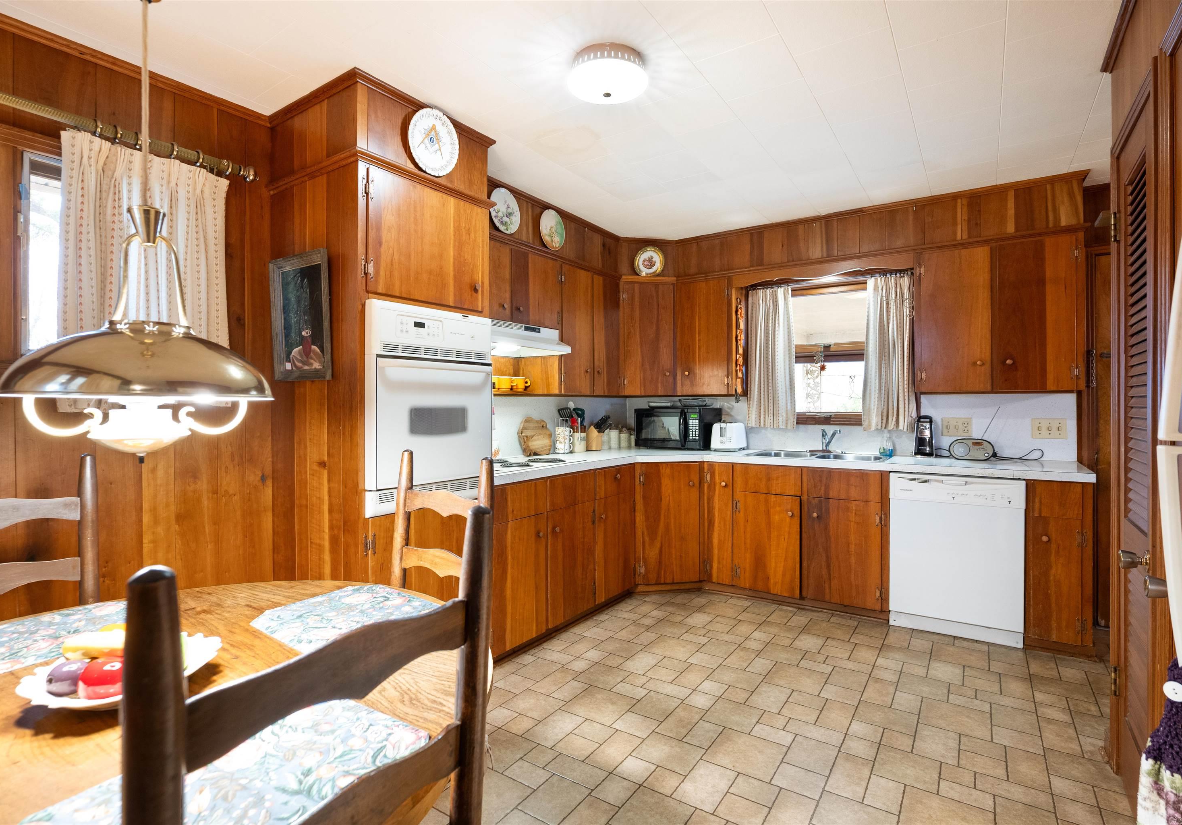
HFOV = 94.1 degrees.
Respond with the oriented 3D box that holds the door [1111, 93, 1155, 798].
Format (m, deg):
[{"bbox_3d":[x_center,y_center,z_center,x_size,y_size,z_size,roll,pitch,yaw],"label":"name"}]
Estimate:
[{"bbox_3d":[1.653,0.166,1.652,0.036,2.070,0.400,0,0,35],"label":"door"}]

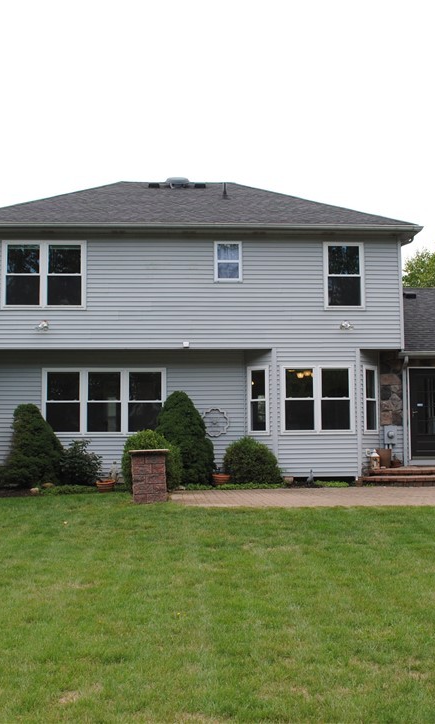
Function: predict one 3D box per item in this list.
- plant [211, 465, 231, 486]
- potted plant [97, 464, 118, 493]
[{"bbox_3d":[0.064,2.408,17.260,0.425,0.461,0.425,0,-4,-3],"label":"plant"},{"bbox_3d":[-2.190,2.322,16.182,0.435,0.560,0.435,0,-4,-3],"label":"potted plant"}]

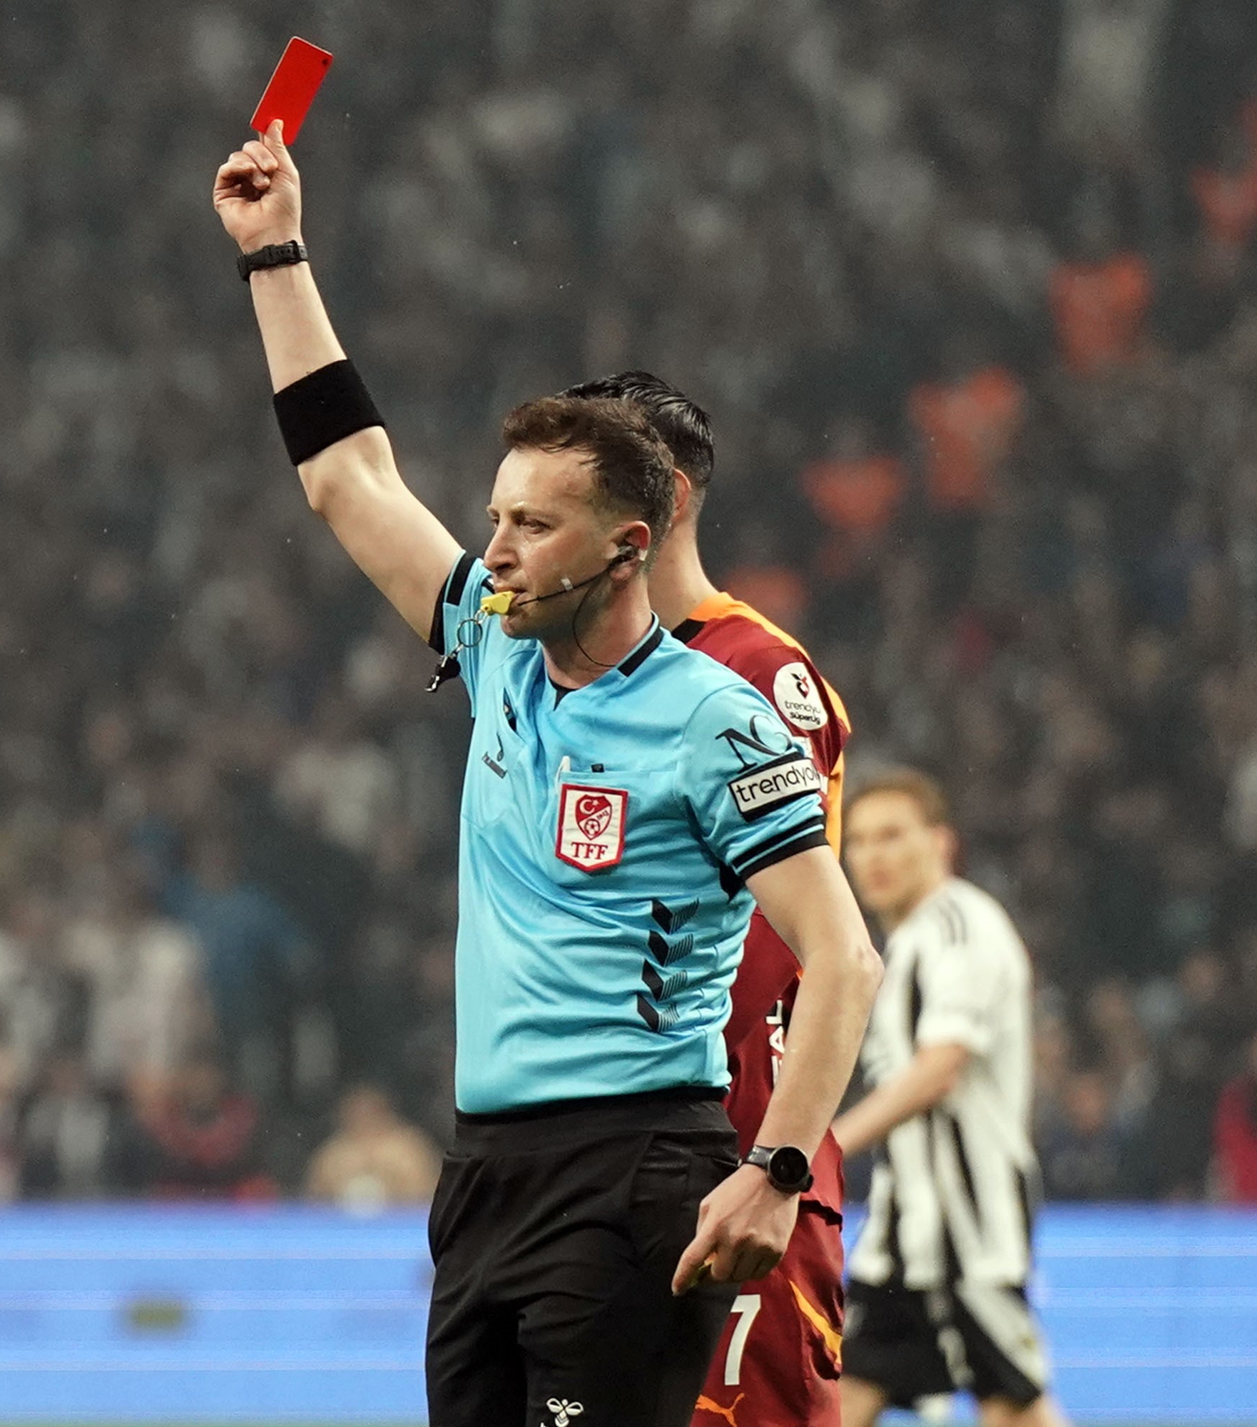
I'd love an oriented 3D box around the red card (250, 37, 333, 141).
[{"bbox_3d":[-0.362,-0.670,12.800,0.002,0.108,0.077,26,0,40],"label":"red card"}]

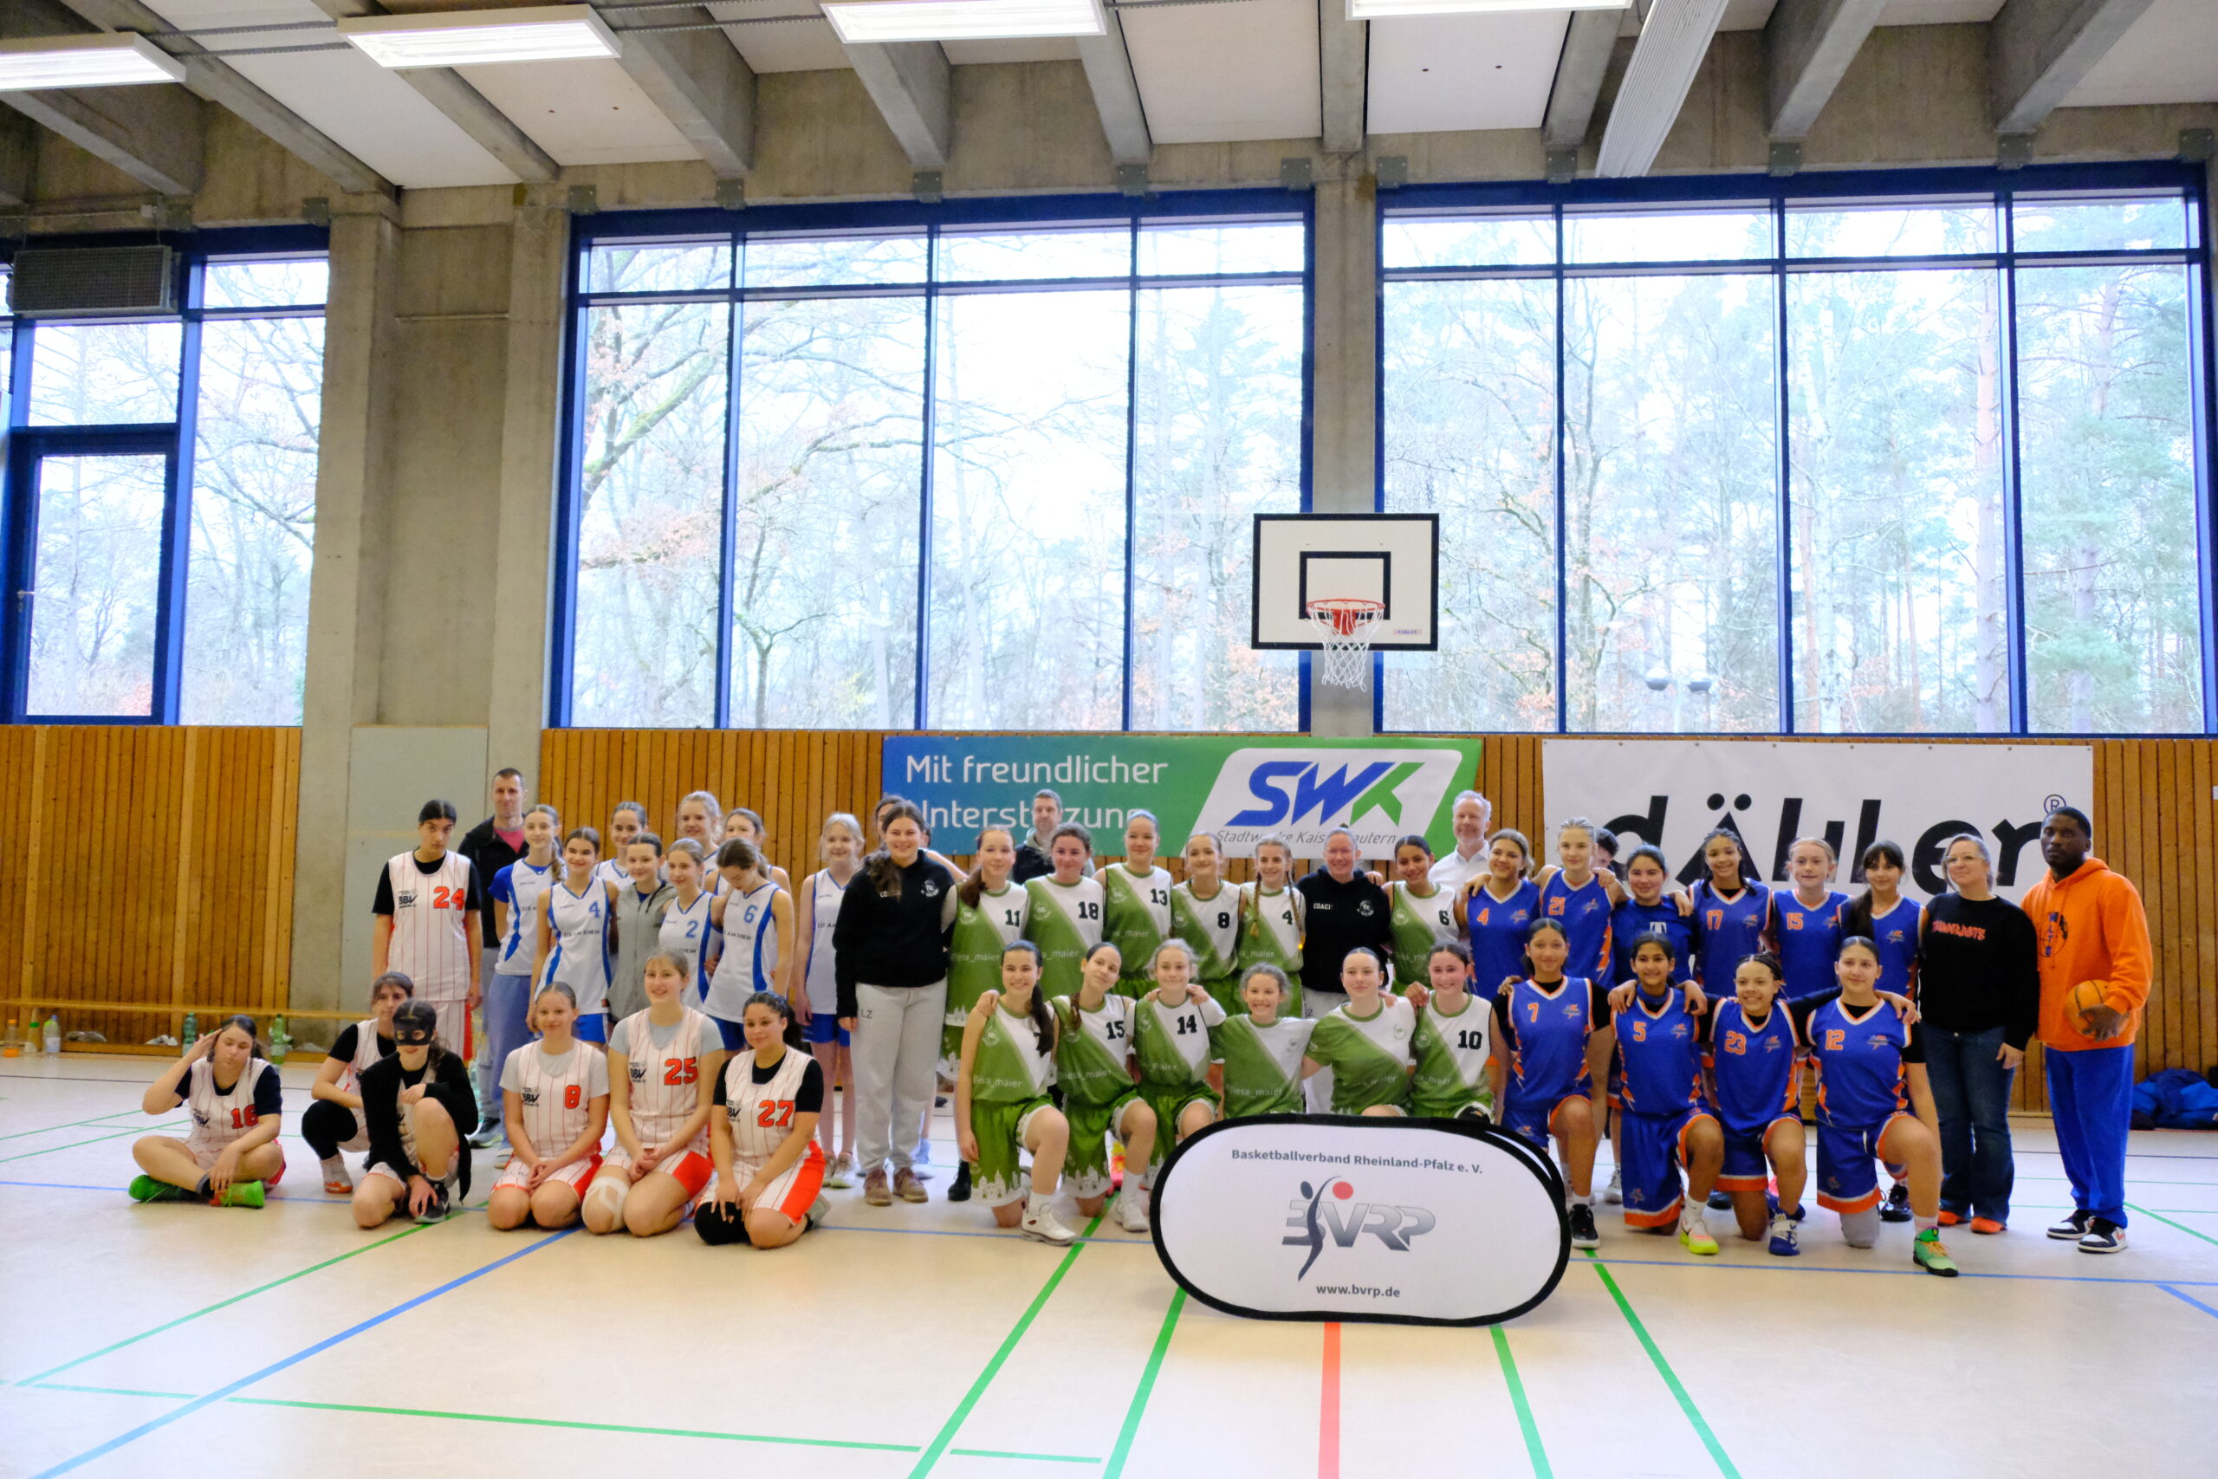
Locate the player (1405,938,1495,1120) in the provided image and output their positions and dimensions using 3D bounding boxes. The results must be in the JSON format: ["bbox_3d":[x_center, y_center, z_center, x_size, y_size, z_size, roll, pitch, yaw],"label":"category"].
[{"bbox_3d":[1.419,1.421,7.170,0.470,1.180,0.720,0,-4,12],"label":"player"}]

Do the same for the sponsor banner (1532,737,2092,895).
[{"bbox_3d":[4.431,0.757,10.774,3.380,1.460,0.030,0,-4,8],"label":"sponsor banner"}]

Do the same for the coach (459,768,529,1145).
[{"bbox_3d":[-3.091,1.114,8.829,0.510,1.940,0.310,3,-5,-24],"label":"coach"}]

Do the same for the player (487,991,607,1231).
[{"bbox_3d":[-2.240,1.471,7.000,0.470,0.950,0.620,1,-4,-7],"label":"player"}]

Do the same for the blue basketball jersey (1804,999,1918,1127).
[{"bbox_3d":[3.056,1.312,7.034,0.440,0.530,0.270,-1,-4,20],"label":"blue basketball jersey"}]

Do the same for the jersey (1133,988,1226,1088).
[{"bbox_3d":[0.304,1.261,7.283,0.390,0.430,0.260,1,-4,3],"label":"jersey"}]

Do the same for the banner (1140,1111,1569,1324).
[{"bbox_3d":[0.846,1.586,5.790,1.350,0.650,0.460,1,-4,6],"label":"banner"}]

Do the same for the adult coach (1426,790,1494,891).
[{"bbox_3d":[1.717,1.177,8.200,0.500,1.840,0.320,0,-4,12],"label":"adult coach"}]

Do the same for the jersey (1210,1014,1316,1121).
[{"bbox_3d":[0.633,1.387,7.120,0.450,0.520,0.260,1,-4,5],"label":"jersey"}]

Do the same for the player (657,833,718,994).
[{"bbox_3d":[-1.899,1.229,7.764,0.420,1.575,0.280,1,-5,-2],"label":"player"}]

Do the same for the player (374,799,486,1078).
[{"bbox_3d":[-3.202,1.148,8.100,0.500,1.720,0.300,2,-4,-16],"label":"player"}]

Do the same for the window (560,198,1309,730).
[{"bbox_3d":[-1.278,-1.899,12.011,5.360,3.710,0.200,0,-4,8],"label":"window"}]

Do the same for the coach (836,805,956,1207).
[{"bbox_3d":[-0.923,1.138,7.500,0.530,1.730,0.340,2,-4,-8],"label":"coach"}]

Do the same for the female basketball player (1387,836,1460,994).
[{"bbox_3d":[1.461,1.266,7.967,0.440,1.642,0.290,0,-5,11],"label":"female basketball player"}]

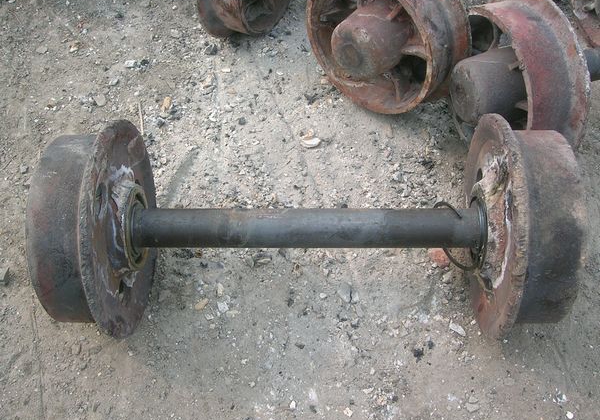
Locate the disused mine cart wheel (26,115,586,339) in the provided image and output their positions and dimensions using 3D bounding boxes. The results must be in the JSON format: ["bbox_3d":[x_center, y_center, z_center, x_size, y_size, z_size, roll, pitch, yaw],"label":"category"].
[{"bbox_3d":[0.007,0.029,0.987,0.805,0.354,0.354,0,60,3],"label":"disused mine cart wheel"}]

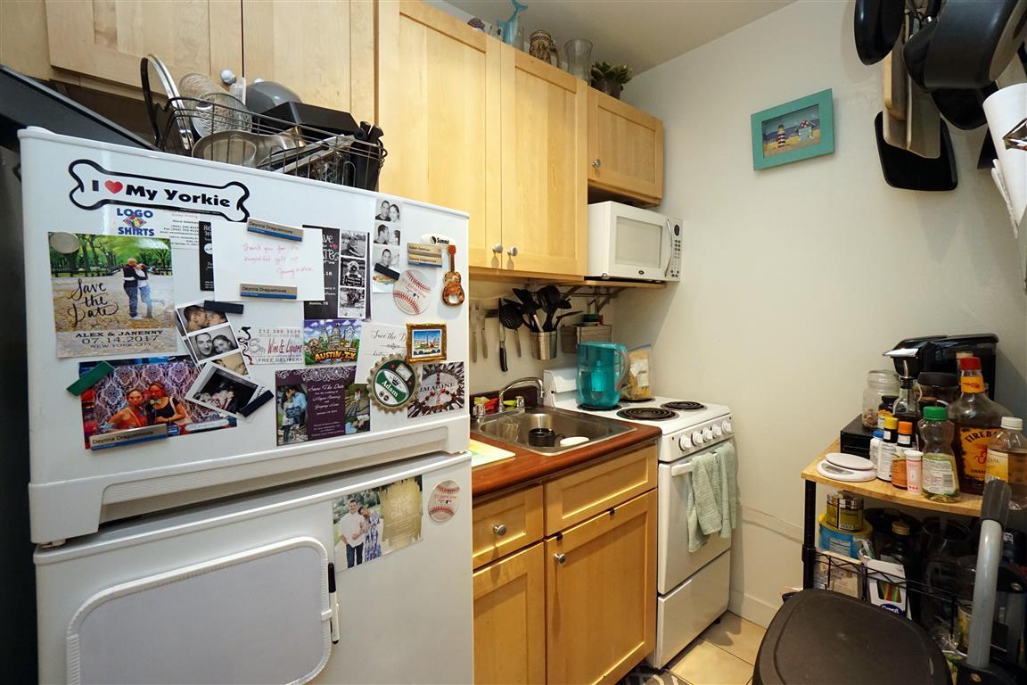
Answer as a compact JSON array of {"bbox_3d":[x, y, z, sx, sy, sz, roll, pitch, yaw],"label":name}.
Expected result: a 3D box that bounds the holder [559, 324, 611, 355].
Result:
[{"bbox_3d":[0.358,-0.019,2.093,0.245,0.137,0.115,-2,3,-39],"label":"holder"}]

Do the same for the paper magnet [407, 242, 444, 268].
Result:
[{"bbox_3d":[-0.162,-0.160,0.790,0.071,0.035,0.006,-2,3,-39],"label":"paper magnet"}]

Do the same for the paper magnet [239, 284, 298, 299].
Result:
[{"bbox_3d":[-0.370,-0.077,0.652,0.075,0.017,0.005,-2,4,-39],"label":"paper magnet"}]

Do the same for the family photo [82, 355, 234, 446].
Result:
[{"bbox_3d":[-0.451,0.071,0.555,0.152,0.104,0.006,-4,5,-39],"label":"family photo"}]

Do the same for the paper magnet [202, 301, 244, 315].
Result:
[{"bbox_3d":[-0.416,-0.051,0.617,0.046,0.011,0.005,7,-2,-39],"label":"paper magnet"}]

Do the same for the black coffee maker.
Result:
[{"bbox_3d":[1.107,0.153,1.127,0.305,0.325,0.130,-1,3,-23],"label":"black coffee maker"}]

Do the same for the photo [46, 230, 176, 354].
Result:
[{"bbox_3d":[-0.489,-0.057,0.529,0.111,0.147,0.003,-2,3,-39],"label":"photo"}]

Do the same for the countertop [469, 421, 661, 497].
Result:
[{"bbox_3d":[-0.016,0.318,1.467,0.852,0.042,0.655,-2,3,-39],"label":"countertop"}]

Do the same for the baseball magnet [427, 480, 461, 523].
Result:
[{"bbox_3d":[-0.133,0.310,0.833,0.069,0.083,0.003,-2,3,-39],"label":"baseball magnet"}]

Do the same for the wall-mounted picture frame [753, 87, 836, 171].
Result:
[{"bbox_3d":[1.096,-0.824,1.687,0.020,0.236,0.277,-2,4,-39],"label":"wall-mounted picture frame"}]

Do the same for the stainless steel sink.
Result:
[{"bbox_3d":[0.084,0.370,1.490,0.425,0.180,0.550,-2,3,-39],"label":"stainless steel sink"}]

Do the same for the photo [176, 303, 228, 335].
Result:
[{"bbox_3d":[-0.418,-0.036,0.577,0.052,0.038,0.006,-22,16,-36],"label":"photo"}]

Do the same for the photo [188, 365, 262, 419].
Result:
[{"bbox_3d":[-0.397,0.070,0.599,0.083,0.055,0.006,36,-20,-35],"label":"photo"}]

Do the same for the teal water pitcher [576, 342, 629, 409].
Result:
[{"bbox_3d":[0.374,0.131,1.785,0.245,0.257,0.135,2,3,40],"label":"teal water pitcher"}]

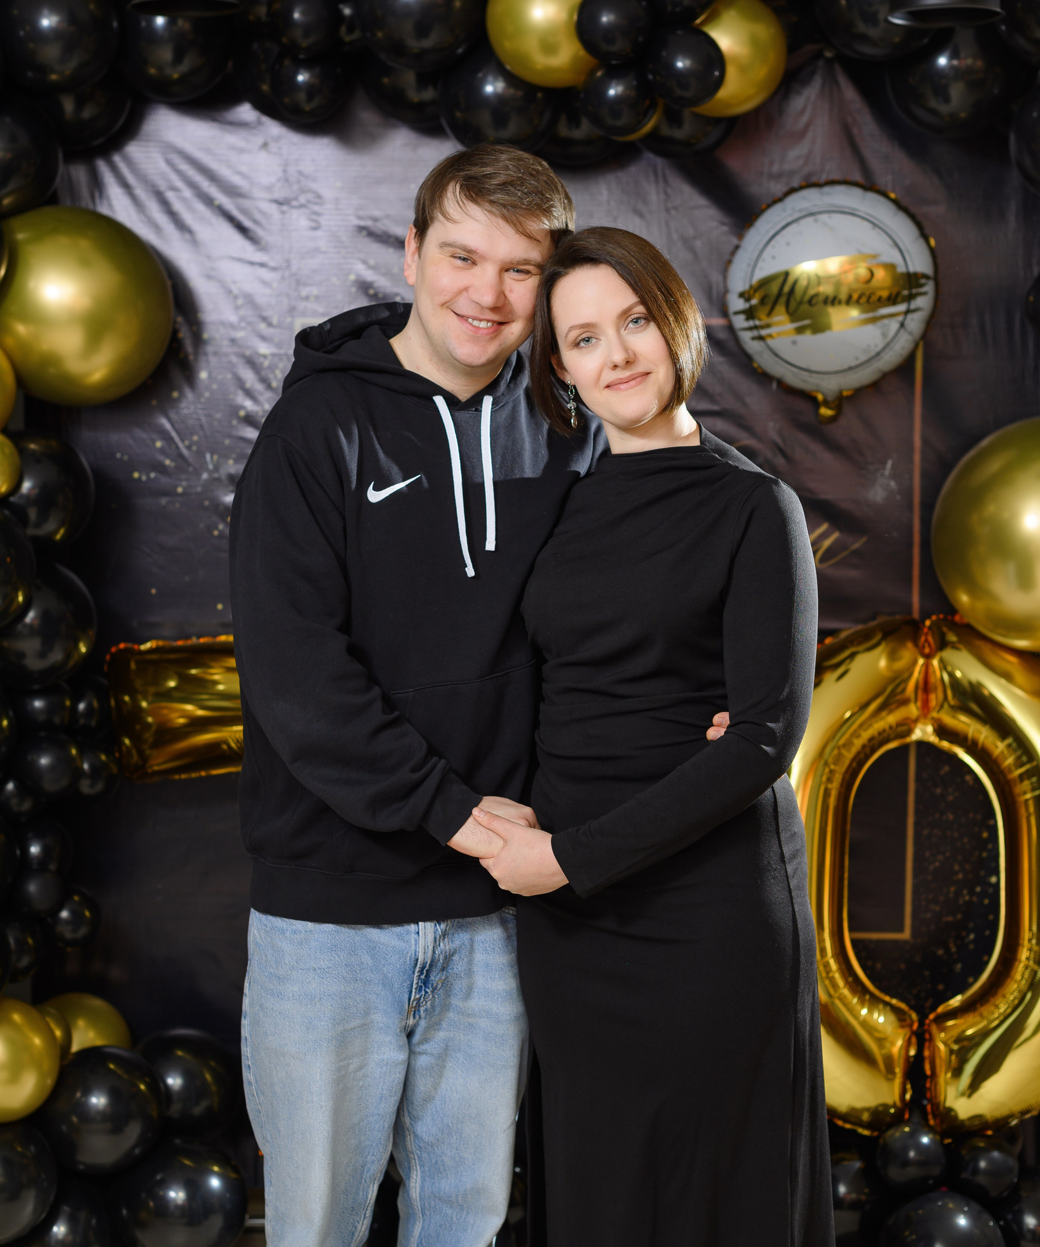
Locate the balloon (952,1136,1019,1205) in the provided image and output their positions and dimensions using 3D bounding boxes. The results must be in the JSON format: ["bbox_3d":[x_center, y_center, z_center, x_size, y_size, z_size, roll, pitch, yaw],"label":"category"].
[{"bbox_3d":[0.781,0.919,3.630,0.110,0.115,0.110,0,6,0],"label":"balloon"}]

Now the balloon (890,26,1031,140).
[{"bbox_3d":[0.713,-0.899,3.530,0.220,0.214,0.223,0,6,0],"label":"balloon"}]

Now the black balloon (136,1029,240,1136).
[{"bbox_3d":[-0.569,0.787,3.699,0.187,0.191,0.187,0,6,4],"label":"black balloon"}]

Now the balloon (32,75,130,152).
[{"bbox_3d":[-0.737,-0.879,3.573,0.188,0.196,0.188,0,6,0],"label":"balloon"}]

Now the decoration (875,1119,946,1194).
[{"bbox_3d":[0.649,0.887,3.595,0.115,0.120,0.115,0,6,0],"label":"decoration"}]

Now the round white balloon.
[{"bbox_3d":[0.509,-0.542,3.547,0.345,0.369,0.160,0,6,4],"label":"round white balloon"}]

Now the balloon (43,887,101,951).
[{"bbox_3d":[-0.770,0.508,3.727,0.104,0.108,0.104,0,6,0],"label":"balloon"}]

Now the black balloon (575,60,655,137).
[{"bbox_3d":[0.147,-0.799,3.292,0.120,0.118,0.120,0,6,4],"label":"black balloon"}]

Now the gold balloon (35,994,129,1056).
[{"bbox_3d":[-0.761,0.732,3.703,0.200,0.204,0.200,0,6,4],"label":"gold balloon"}]

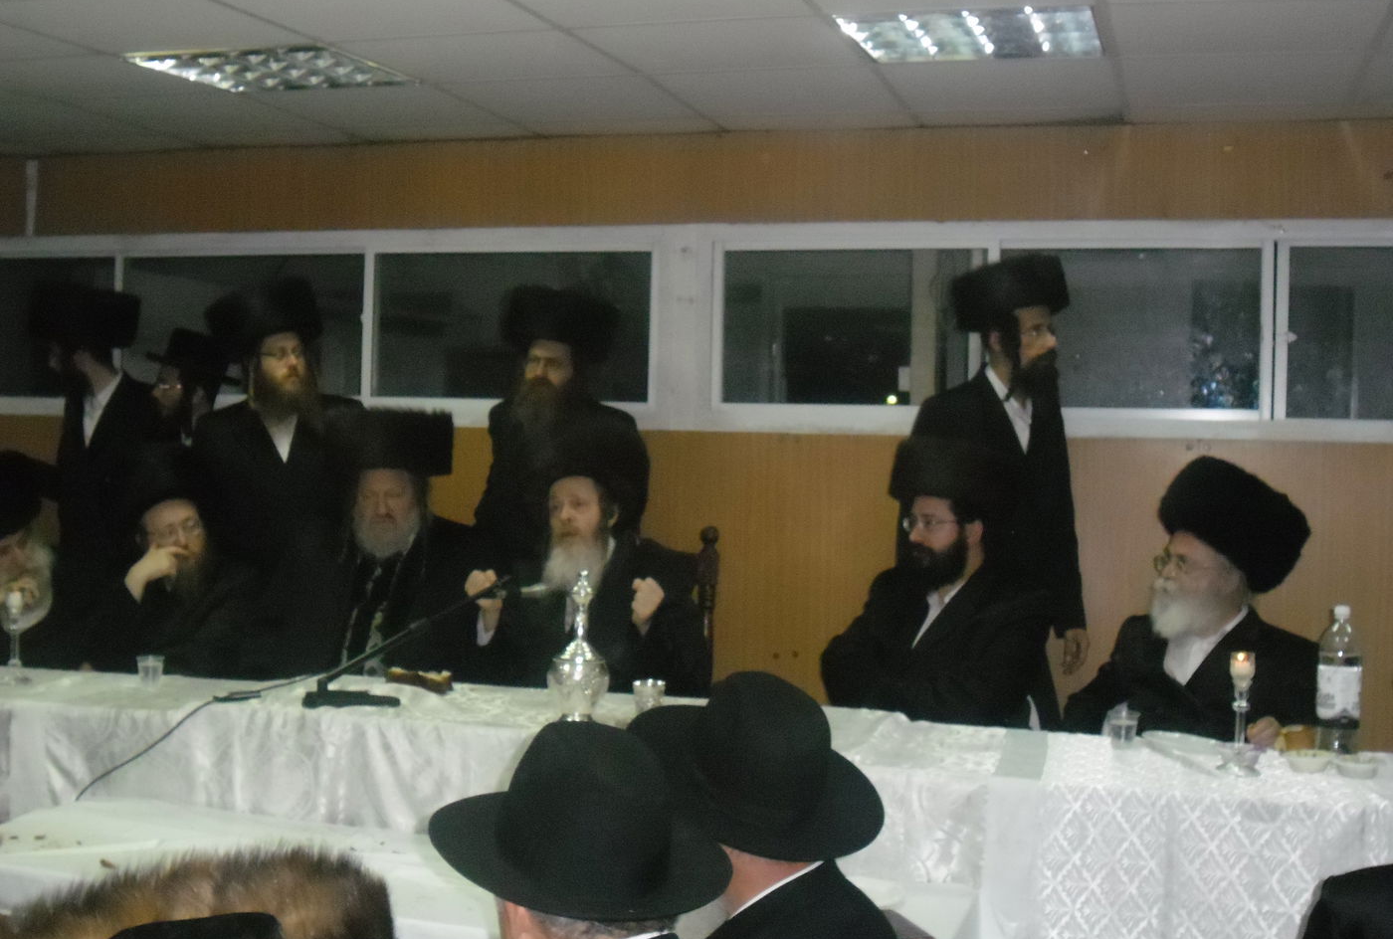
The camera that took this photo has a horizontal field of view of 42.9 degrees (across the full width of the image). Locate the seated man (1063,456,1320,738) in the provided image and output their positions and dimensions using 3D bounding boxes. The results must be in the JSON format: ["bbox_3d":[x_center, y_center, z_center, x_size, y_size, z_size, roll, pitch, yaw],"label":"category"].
[{"bbox_3d":[1.144,0.658,4.108,0.620,1.367,0.760,2,3,30],"label":"seated man"}]

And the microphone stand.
[{"bbox_3d":[-0.705,0.410,4.322,0.530,0.300,0.220,0,2,-13],"label":"microphone stand"}]

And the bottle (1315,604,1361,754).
[{"bbox_3d":[1.395,0.448,3.836,0.090,0.325,0.090,1,2,0],"label":"bottle"}]

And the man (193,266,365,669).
[{"bbox_3d":[-1.290,0.331,5.490,0.540,1.840,0.380,0,2,-12],"label":"man"}]

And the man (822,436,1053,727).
[{"bbox_3d":[0.575,0.622,4.330,0.600,1.404,0.740,2,3,34],"label":"man"}]

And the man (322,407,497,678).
[{"bbox_3d":[-0.791,0.564,4.692,0.560,1.452,0.740,1,2,-1],"label":"man"}]

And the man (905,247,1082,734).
[{"bbox_3d":[0.814,0.361,4.825,0.530,1.893,0.400,-1,3,-37],"label":"man"}]

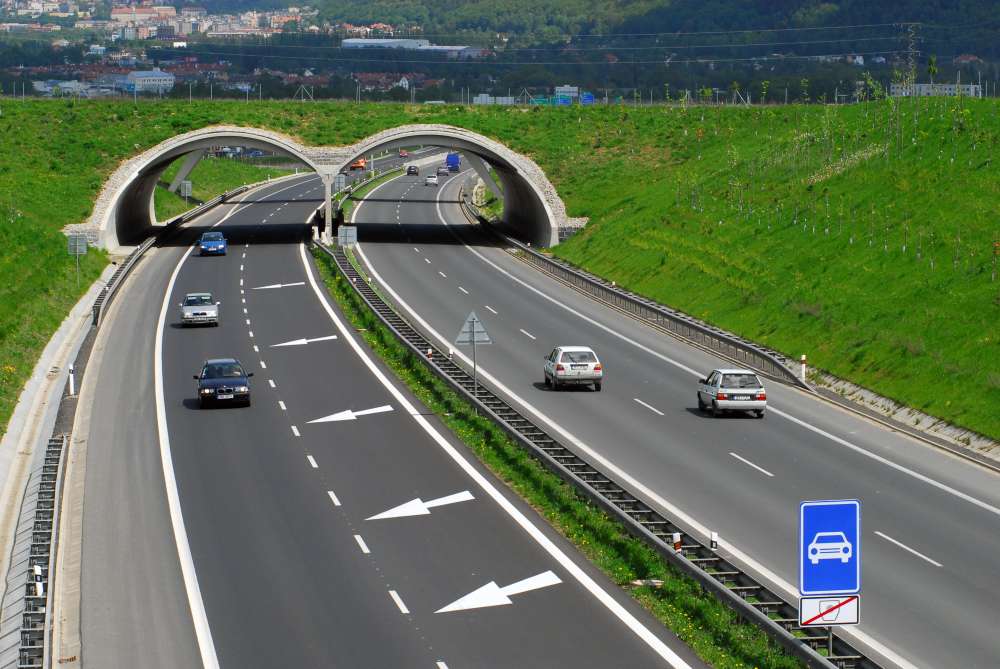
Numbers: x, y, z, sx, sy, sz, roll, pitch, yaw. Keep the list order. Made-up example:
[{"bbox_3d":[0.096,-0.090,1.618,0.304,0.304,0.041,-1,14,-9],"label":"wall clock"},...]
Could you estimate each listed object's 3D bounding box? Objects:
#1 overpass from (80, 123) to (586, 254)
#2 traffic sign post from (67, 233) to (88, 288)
[{"bbox_3d":[-13.100,-11.900,261.500,35.200,9.200,45.000,0,4,-3],"label":"overpass"},{"bbox_3d":[-22.600,-3.960,178.500,1.020,3.000,0.120,0,4,-5],"label":"traffic sign post"}]

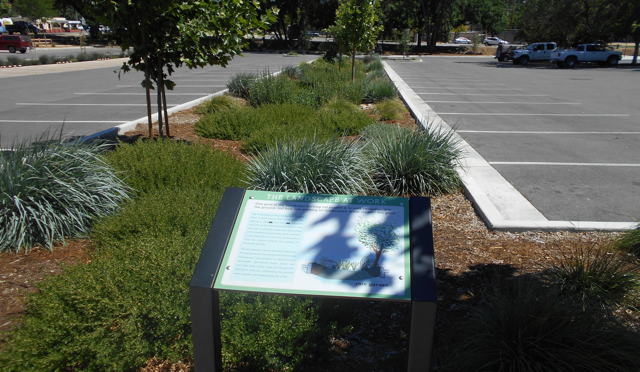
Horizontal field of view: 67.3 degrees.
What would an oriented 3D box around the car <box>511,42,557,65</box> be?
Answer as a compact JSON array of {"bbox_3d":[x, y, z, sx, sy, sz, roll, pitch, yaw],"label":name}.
[{"bbox_3d":[21.770,-12.651,46.000,5.900,1.980,2.000,1,16,4],"label":"car"}]

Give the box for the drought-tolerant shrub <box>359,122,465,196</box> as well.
[{"bbox_3d":[1.035,-0.345,5.394,1.120,0.750,1.120,2,16,5],"label":"drought-tolerant shrub"}]

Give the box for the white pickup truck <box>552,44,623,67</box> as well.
[{"bbox_3d":[22.773,-11.105,41.000,5.100,1.840,1.850,1,16,4],"label":"white pickup truck"}]

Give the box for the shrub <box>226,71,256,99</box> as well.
[{"bbox_3d":[-2.388,-3.065,14.515,0.950,0.780,0.950,2,16,5],"label":"shrub"}]

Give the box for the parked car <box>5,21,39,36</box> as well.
[{"bbox_3d":[-42.775,-22.608,69.000,4.950,1.750,1.850,6,17,20],"label":"parked car"}]

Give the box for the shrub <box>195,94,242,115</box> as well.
[{"bbox_3d":[-2.398,-1.925,11.186,1.080,0.450,1.050,2,16,5],"label":"shrub"}]

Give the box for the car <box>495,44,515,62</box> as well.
[{"bbox_3d":[21.758,-14.769,53.500,3.900,1.780,1.750,1,16,4],"label":"car"}]

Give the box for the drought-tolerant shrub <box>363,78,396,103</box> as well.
[{"bbox_3d":[1.789,-2.895,14.359,1.020,0.700,1.020,2,16,5],"label":"drought-tolerant shrub"}]

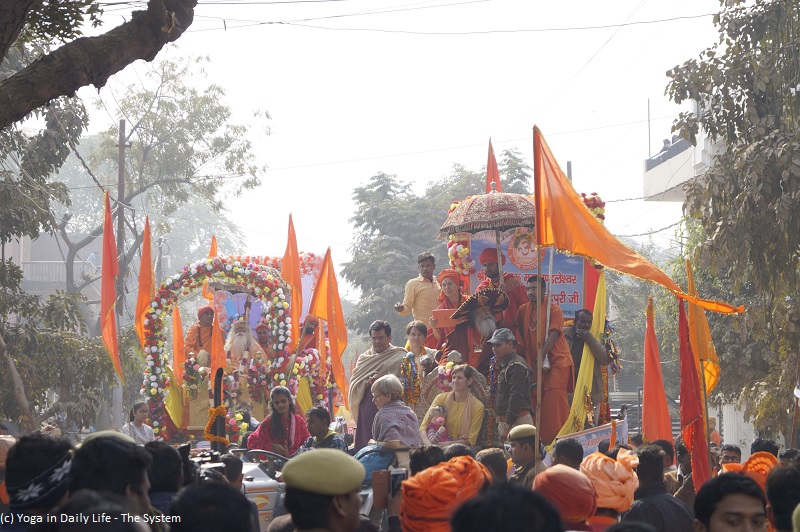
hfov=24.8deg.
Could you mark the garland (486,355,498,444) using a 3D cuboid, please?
[{"bbox_3d":[0.782,1.138,15.400,0.100,0.750,0.090,0,-4,0],"label":"garland"}]

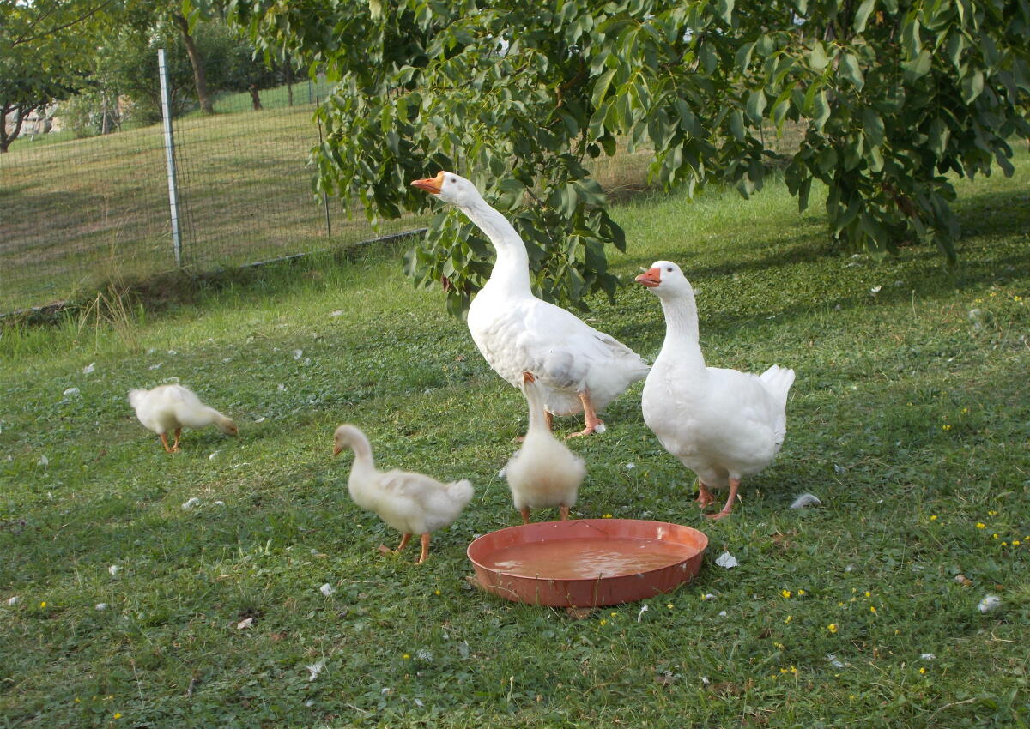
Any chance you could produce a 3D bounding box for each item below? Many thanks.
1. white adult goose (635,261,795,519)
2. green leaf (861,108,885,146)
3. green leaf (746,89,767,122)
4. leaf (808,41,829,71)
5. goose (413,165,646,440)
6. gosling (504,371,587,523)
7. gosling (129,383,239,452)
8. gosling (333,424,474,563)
[{"bbox_3d":[0.516,0.058,4.445,0.310,0.657,0.600,5,12,42],"label":"white adult goose"},{"bbox_3d":[1.516,-1.004,7.300,0.090,0.167,0.040,-3,9,0],"label":"green leaf"},{"bbox_3d":[0.994,-1.065,7.100,0.087,0.141,0.040,-3,9,0],"label":"green leaf"},{"bbox_3d":[1.248,-1.270,7.100,0.087,0.127,0.040,-3,9,0],"label":"leaf"},{"bbox_3d":[0.047,-0.188,5.434,0.780,0.842,0.300,-7,9,-23],"label":"goose"},{"bbox_3d":[0.077,0.213,4.337,0.200,0.397,0.260,-2,9,6],"label":"gosling"},{"bbox_3d":[-1.073,0.169,5.598,0.333,0.217,0.150,-2,9,4],"label":"gosling"},{"bbox_3d":[-0.269,0.305,4.171,0.340,0.334,0.150,-4,9,-8],"label":"gosling"}]

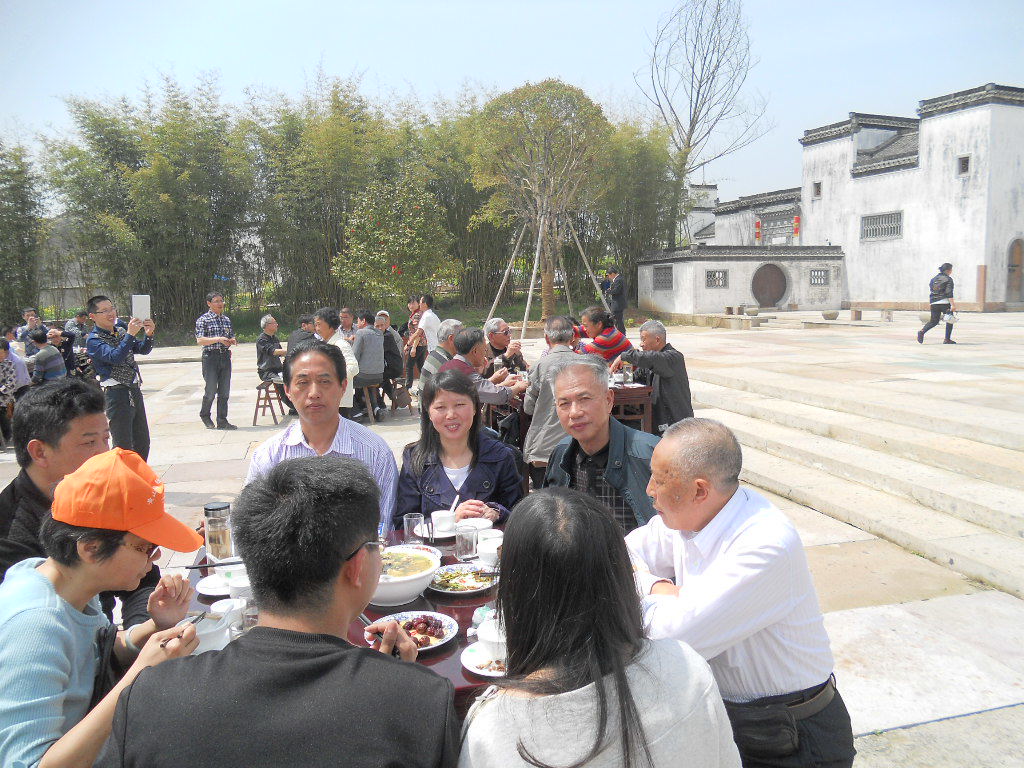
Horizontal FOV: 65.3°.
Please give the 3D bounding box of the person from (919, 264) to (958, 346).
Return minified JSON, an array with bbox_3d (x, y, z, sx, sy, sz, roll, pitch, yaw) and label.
[{"bbox_3d":[8.617,-1.634,16.191,0.720,1.600,0.500,0,7,-2],"label":"person"}]

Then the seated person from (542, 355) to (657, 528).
[{"bbox_3d":[0.225,0.625,2.376,0.520,1.400,0.660,3,7,25],"label":"seated person"}]

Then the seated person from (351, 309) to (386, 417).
[{"bbox_3d":[-1.836,-0.235,10.187,0.480,1.400,0.680,-3,7,-13],"label":"seated person"}]

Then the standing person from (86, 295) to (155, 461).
[{"bbox_3d":[-3.161,0.092,6.492,0.540,1.620,0.500,3,7,22],"label":"standing person"}]

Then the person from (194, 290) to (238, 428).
[{"bbox_3d":[-3.631,-0.314,9.948,0.380,1.640,0.480,4,9,41],"label":"person"}]

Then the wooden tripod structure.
[{"bbox_3d":[0.964,-2.777,20.319,2.600,3.020,2.600,-4,7,-22],"label":"wooden tripod structure"}]

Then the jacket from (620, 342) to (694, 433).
[{"bbox_3d":[1.102,0.034,6.048,0.470,0.630,0.480,-4,7,-16],"label":"jacket"}]

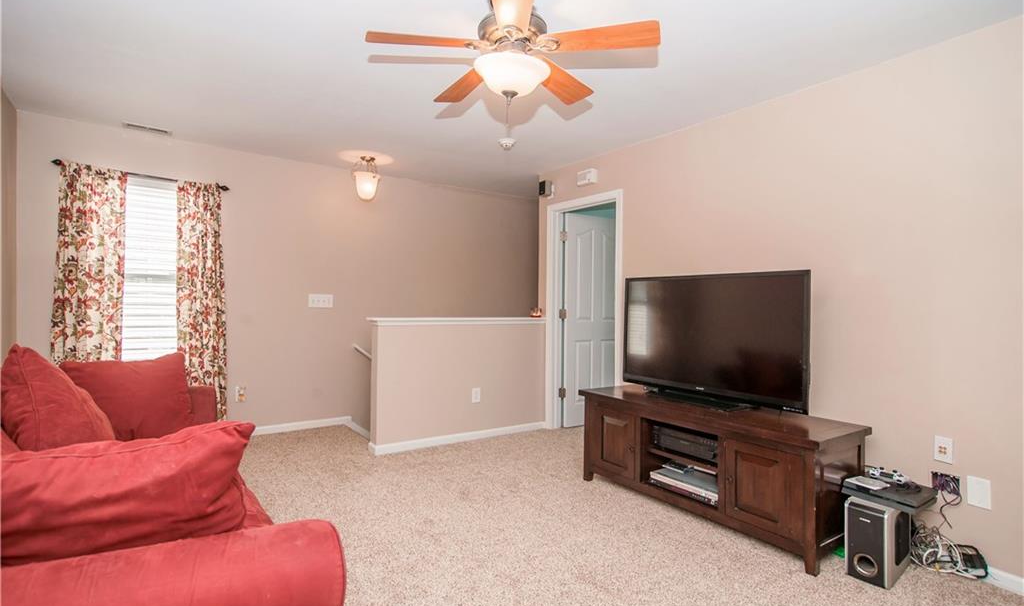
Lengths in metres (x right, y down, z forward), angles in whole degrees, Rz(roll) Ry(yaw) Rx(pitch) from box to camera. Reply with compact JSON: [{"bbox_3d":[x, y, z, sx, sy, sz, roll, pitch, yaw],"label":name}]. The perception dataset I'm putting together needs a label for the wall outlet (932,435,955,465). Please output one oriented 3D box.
[{"bbox_3d":[1.991,0.678,2.228,0.009,0.114,0.067,1,0,-35],"label":"wall outlet"}]

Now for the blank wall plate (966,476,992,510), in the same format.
[{"bbox_3d":[2.060,0.838,2.128,0.008,0.122,0.077,1,0,-35],"label":"blank wall plate"}]

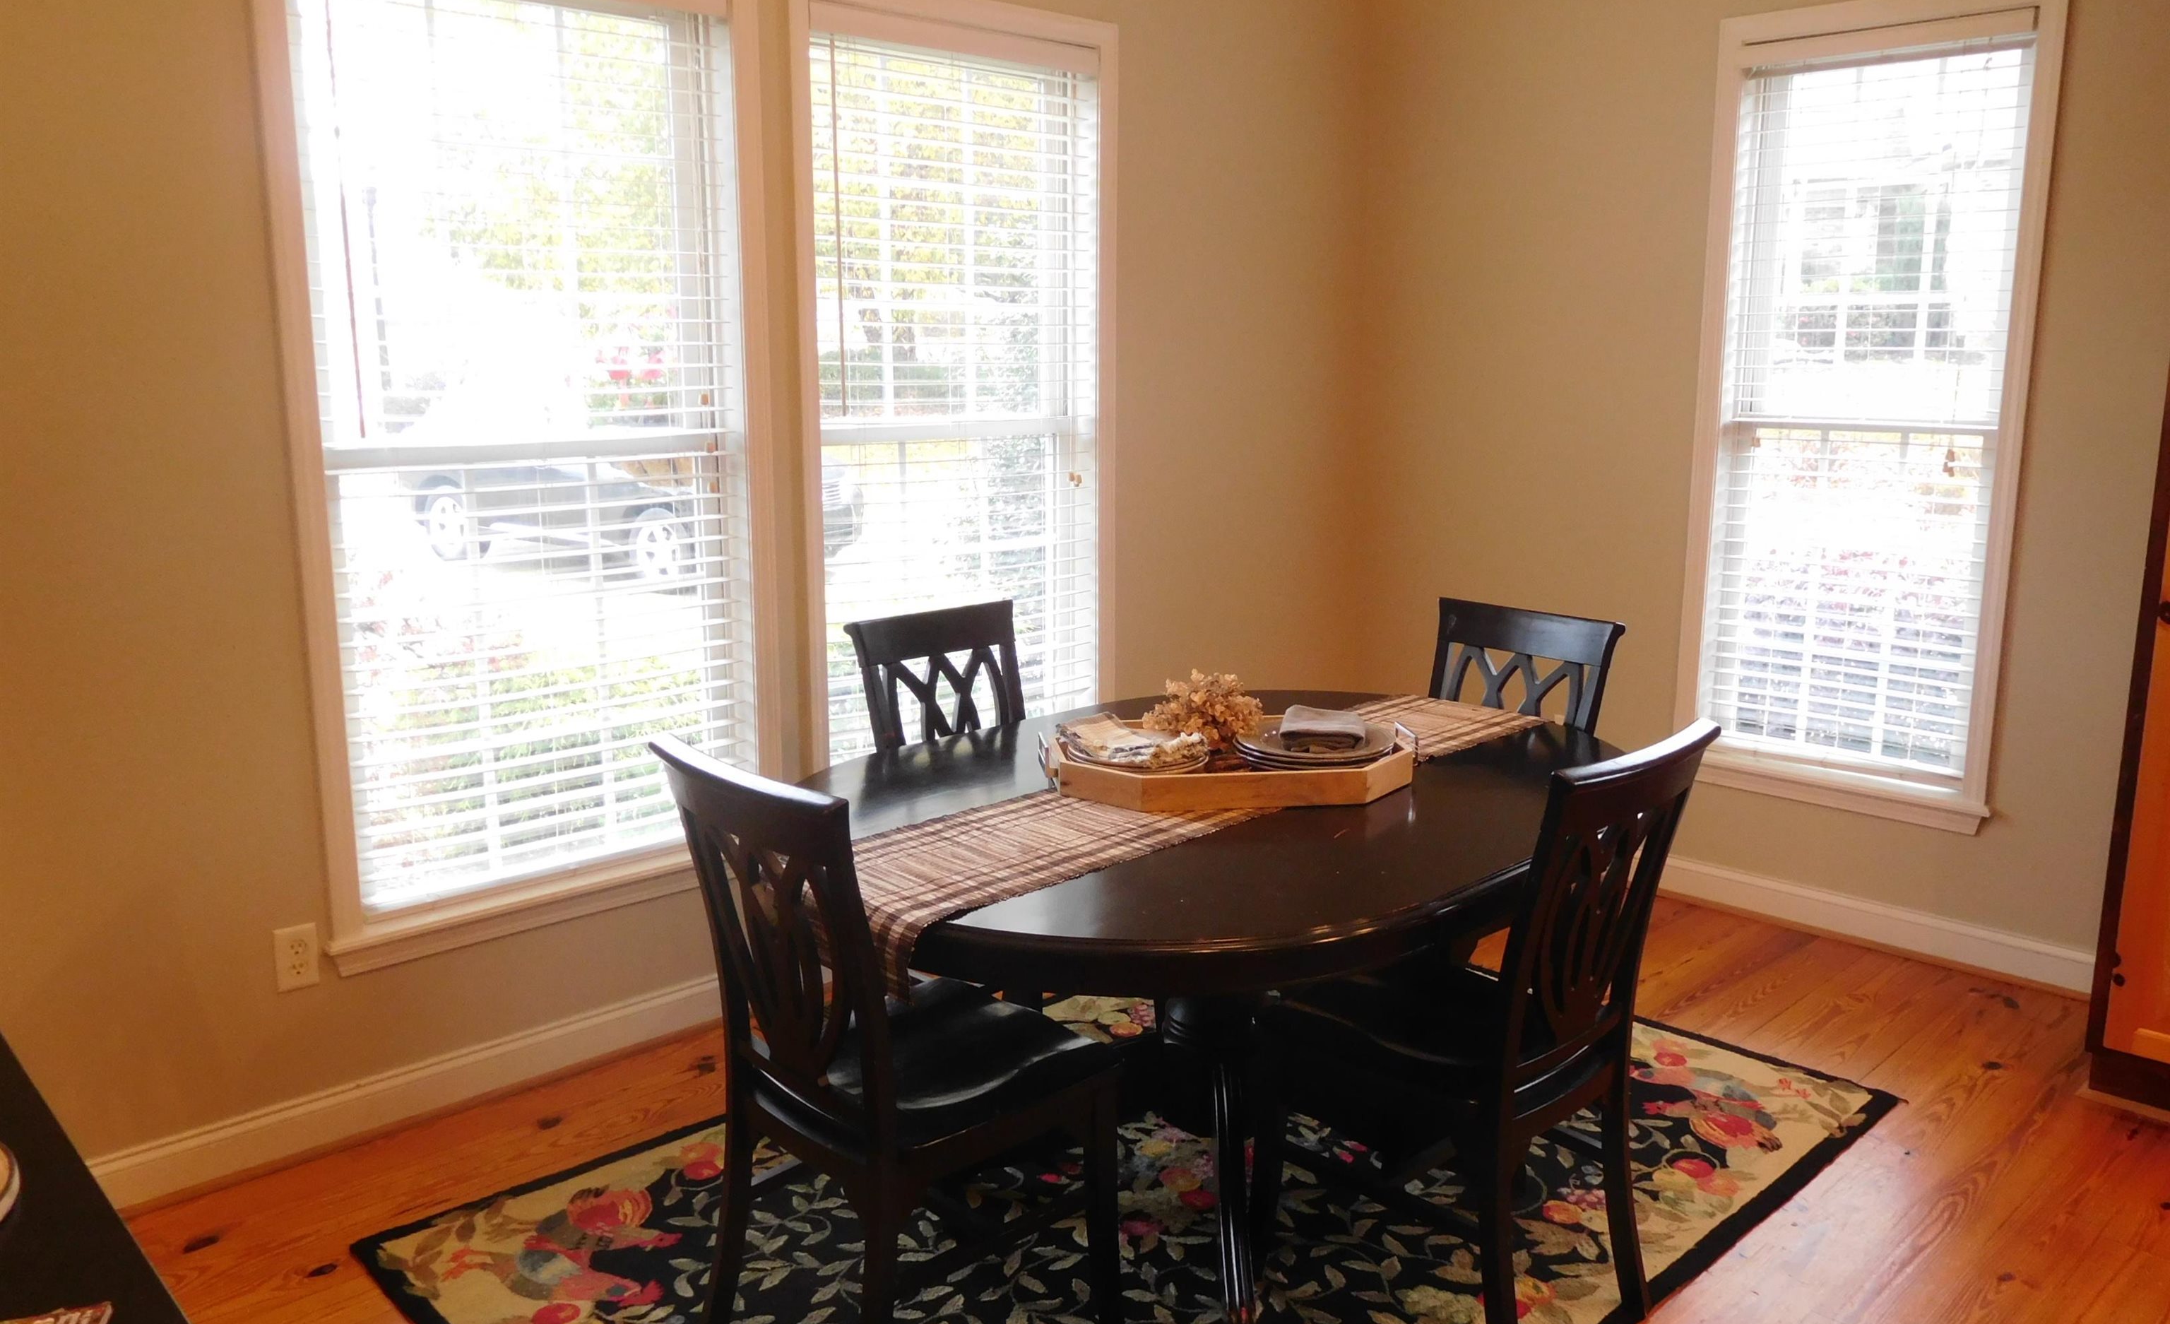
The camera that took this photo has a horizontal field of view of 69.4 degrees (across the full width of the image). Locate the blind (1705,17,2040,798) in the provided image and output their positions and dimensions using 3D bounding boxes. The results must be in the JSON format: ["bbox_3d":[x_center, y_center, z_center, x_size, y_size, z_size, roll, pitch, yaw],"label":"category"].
[{"bbox_3d":[1.876,-0.590,3.821,0.060,1.768,0.640,-10,15,-42],"label":"blind"}]

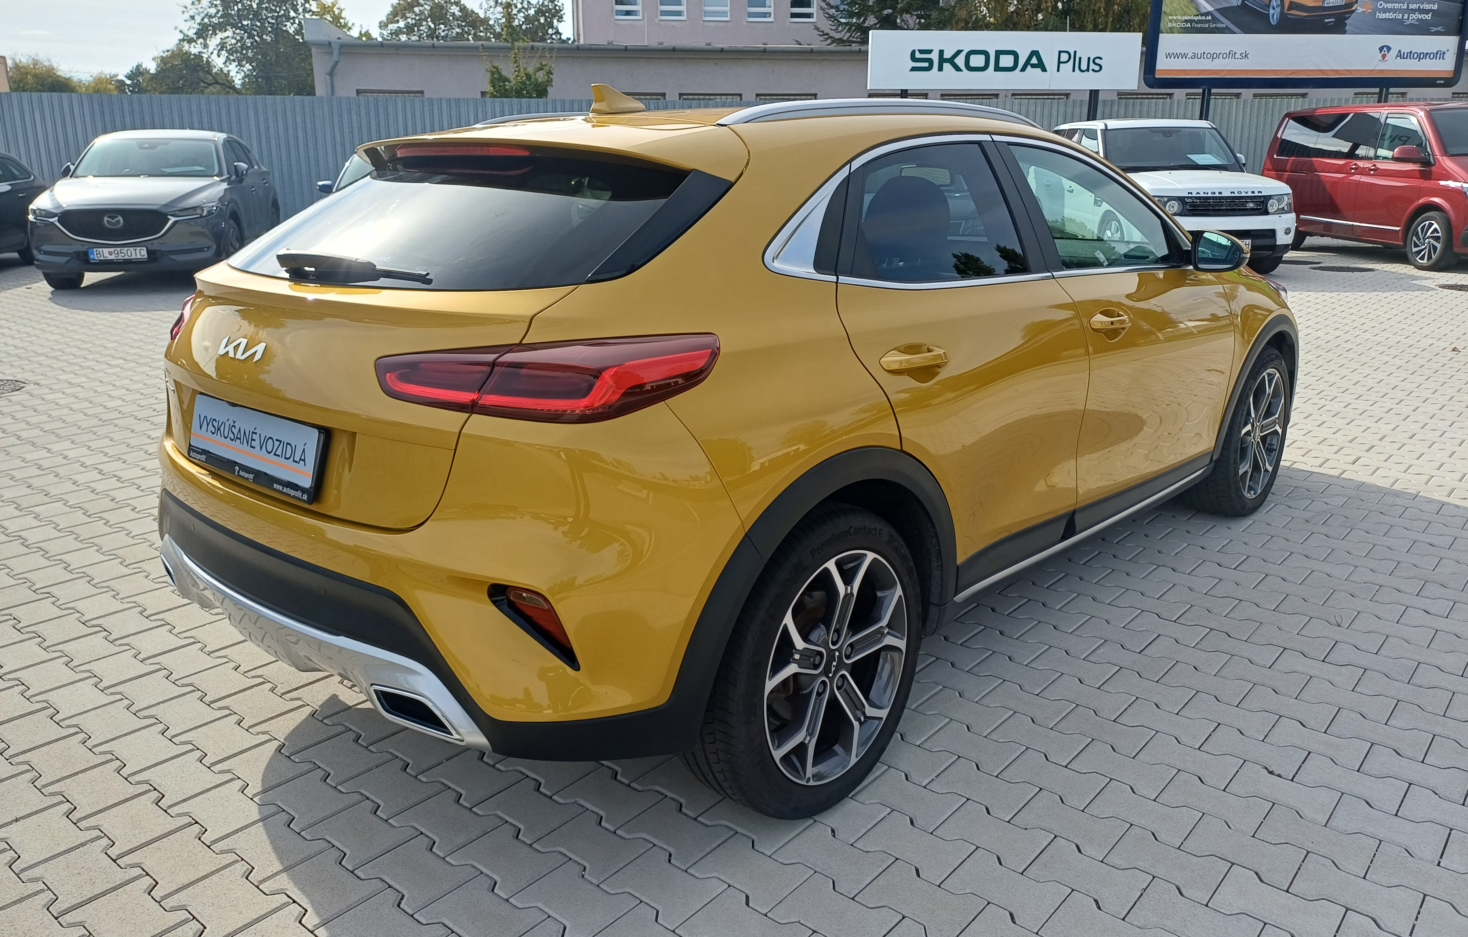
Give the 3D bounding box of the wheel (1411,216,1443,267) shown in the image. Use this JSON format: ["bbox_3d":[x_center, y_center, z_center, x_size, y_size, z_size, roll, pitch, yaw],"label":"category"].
[{"bbox_3d":[8.310,-2.691,12.607,0.190,0.470,0.470,-2,15,-5],"label":"wheel"}]

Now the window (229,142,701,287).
[{"bbox_3d":[-0.638,-0.551,2.249,1.250,0.130,0.550,13,50,41],"label":"window"}]

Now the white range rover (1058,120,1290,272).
[{"bbox_3d":[5.410,-3.580,13.750,1.940,1.790,4.790,0,16,0],"label":"white range rover"}]

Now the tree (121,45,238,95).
[{"bbox_3d":[-18.819,-11.480,36.558,4.400,5.860,4.400,-7,16,-25],"label":"tree"}]

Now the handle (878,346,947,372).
[{"bbox_3d":[0.367,-0.220,2.145,0.045,0.048,0.228,13,16,41],"label":"handle"}]

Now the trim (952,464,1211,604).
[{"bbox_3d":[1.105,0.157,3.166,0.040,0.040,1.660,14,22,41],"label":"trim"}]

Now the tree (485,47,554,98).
[{"bbox_3d":[-3.949,-6.136,19.818,1.500,3.860,1.500,-3,15,-10],"label":"tree"}]

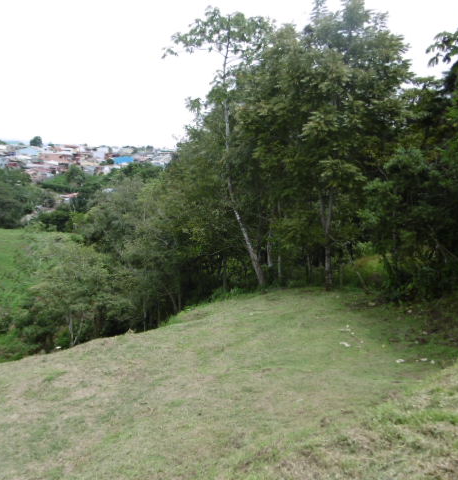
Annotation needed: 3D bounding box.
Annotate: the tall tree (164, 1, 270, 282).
[{"bbox_3d":[-0.330,-3.050,16.100,3.600,9.800,3.400,0,12,0],"label":"tall tree"}]

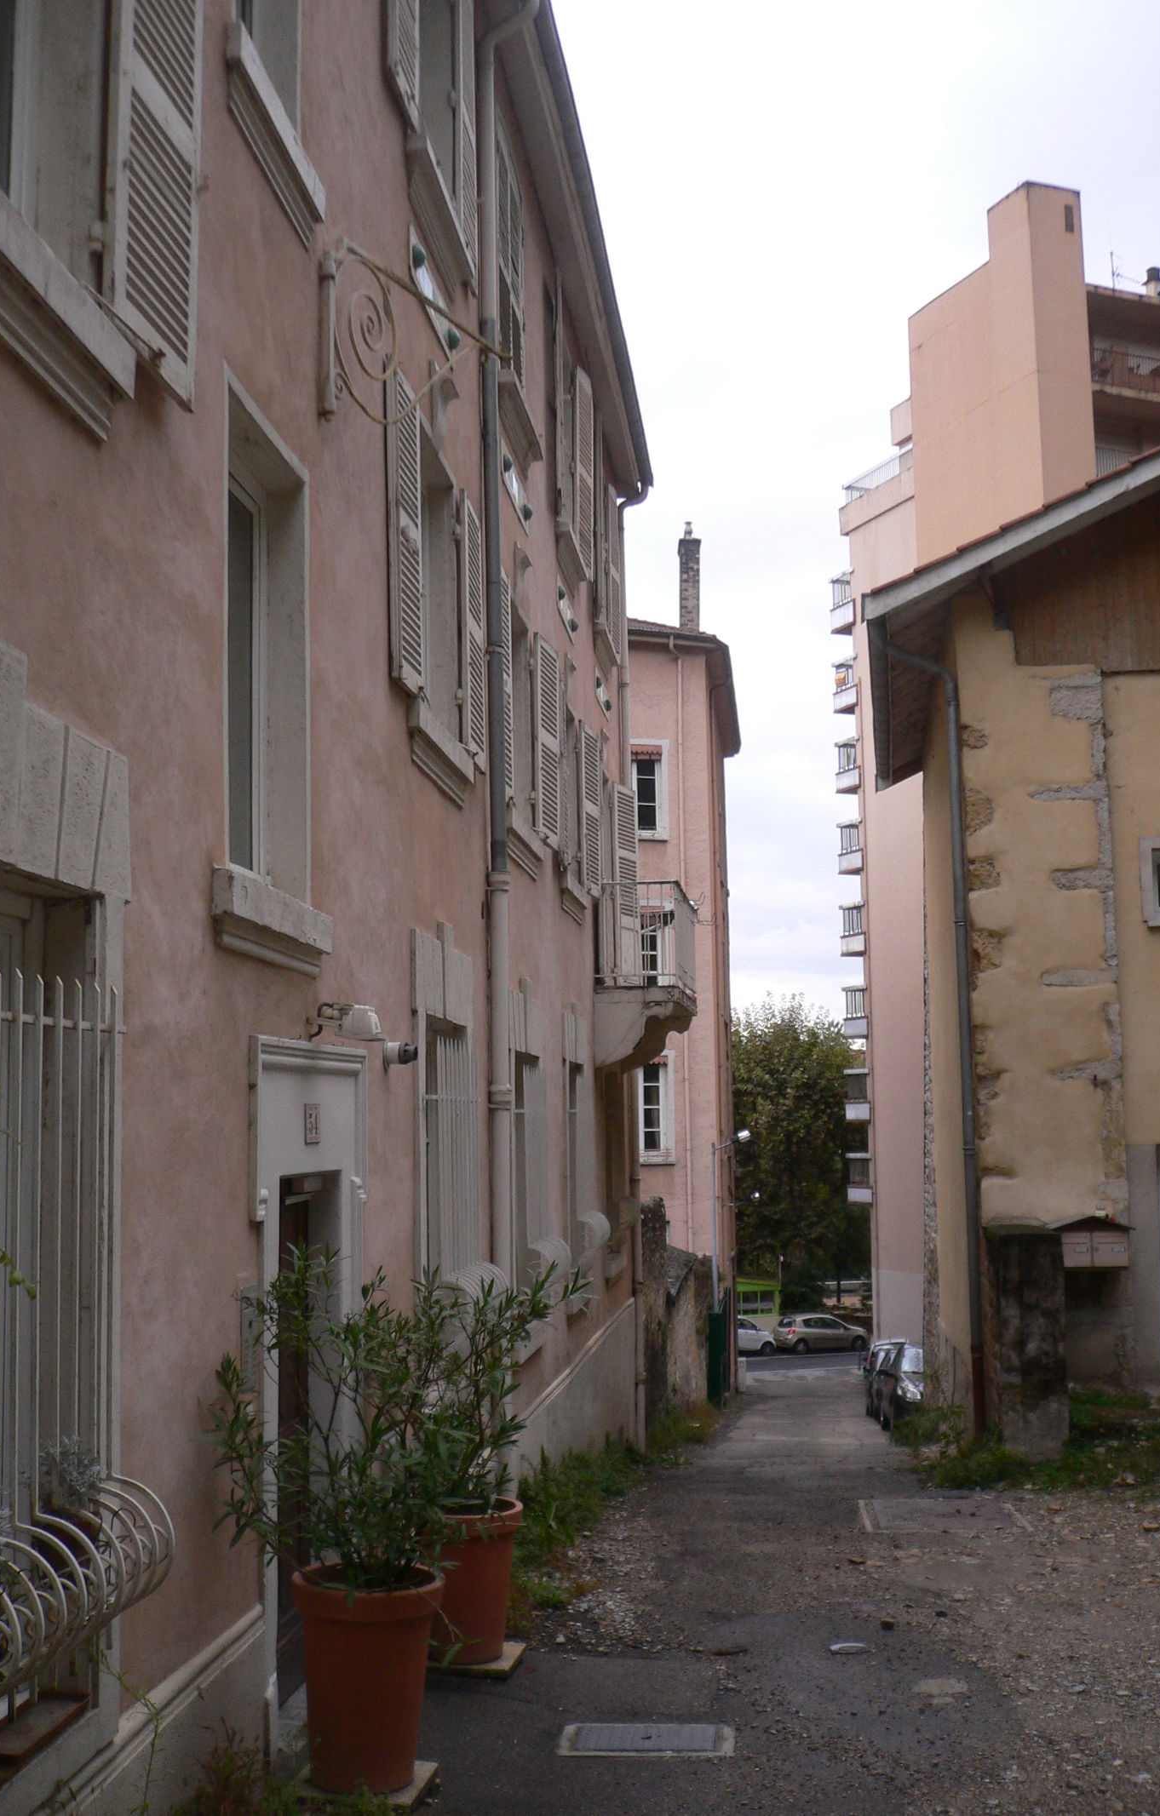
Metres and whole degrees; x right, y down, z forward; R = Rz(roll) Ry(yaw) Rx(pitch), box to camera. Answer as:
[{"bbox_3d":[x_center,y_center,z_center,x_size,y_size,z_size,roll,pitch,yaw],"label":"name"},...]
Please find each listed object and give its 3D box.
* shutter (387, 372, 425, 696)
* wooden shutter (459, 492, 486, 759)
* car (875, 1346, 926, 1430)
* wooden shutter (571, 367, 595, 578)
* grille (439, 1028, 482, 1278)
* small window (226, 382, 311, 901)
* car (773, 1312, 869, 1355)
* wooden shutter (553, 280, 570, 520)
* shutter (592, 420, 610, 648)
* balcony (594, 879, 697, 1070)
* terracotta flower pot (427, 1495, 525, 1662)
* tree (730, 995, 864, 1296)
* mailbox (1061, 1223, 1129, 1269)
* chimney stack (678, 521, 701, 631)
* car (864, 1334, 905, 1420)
[{"bbox_3d":[-0.827,-1.773,8.768,0.070,1.500,0.580,-2,-7,6],"label":"shutter"},{"bbox_3d":[-0.641,-1.641,11.077,0.050,1.560,0.540,-2,-7,7],"label":"wooden shutter"},{"bbox_3d":[6.038,8.129,31.539,1.700,1.480,3.950,-2,-13,6],"label":"car"},{"bbox_3d":[0.046,-4.172,17.580,0.050,1.930,0.557,-3,-7,16],"label":"wooden shutter"},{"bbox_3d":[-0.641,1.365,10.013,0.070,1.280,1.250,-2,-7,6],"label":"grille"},{"bbox_3d":[-1.209,-0.899,6.639,0.200,1.680,1.080,-2,-7,6],"label":"small window"},{"bbox_3d":[9.513,16.606,72.000,4.000,1.490,1.750,1,-7,-19],"label":"car"},{"bbox_3d":[-0.171,-4.369,15.961,0.050,1.950,0.545,-1,-7,-1],"label":"wooden shutter"},{"bbox_3d":[0.220,-3.902,18.839,0.070,1.950,0.580,-2,-7,6],"label":"shutter"},{"bbox_3d":[0.725,0.778,19.021,0.820,1.760,3.300,-2,-7,6],"label":"balcony"},{"bbox_3d":[-0.513,3.102,8.466,0.520,0.658,0.520,-1,-7,0],"label":"terracotta flower pot"},{"bbox_3d":[9.817,11.815,87.933,9.000,14.889,9.000,-2,-7,6],"label":"tree"},{"bbox_3d":[3.933,2.611,14.200,0.550,0.360,0.360,-1,-6,-1],"label":"mailbox"},{"bbox_3d":[2.338,-7.106,39.300,0.470,2.400,0.600,0,-7,-8],"label":"chimney stack"},{"bbox_3d":[6.537,9.277,36.600,1.750,1.520,4.200,-2,-12,6],"label":"car"}]

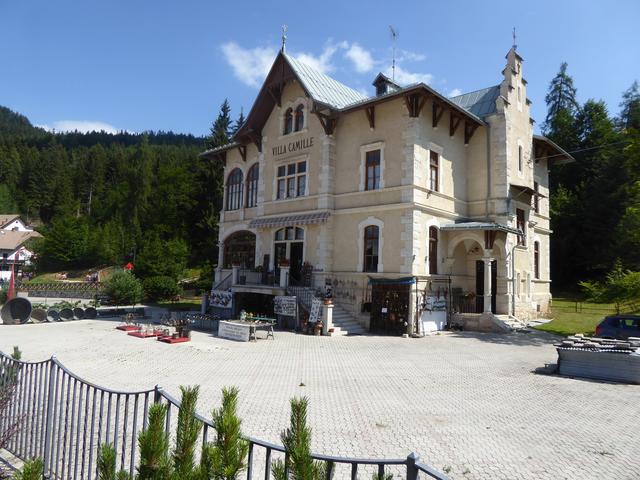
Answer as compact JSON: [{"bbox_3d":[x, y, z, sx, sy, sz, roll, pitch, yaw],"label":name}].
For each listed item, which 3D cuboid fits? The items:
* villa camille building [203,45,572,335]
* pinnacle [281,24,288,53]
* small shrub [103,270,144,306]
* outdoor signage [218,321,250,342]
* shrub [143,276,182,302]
[{"bbox_3d":[4.342,-3.007,33.453,18.786,17.170,17.574,-3,-7,42],"label":"villa camille building"},{"bbox_3d":[-2.206,-12.432,28.435,0.485,1.667,0.353,-3,-7,42],"label":"pinnacle"},{"bbox_3d":[-16.875,4.165,39.693,3.232,2.979,3.131,1,-5,0],"label":"small shrub"},{"bbox_3d":[-3.736,3.948,19.990,2.171,0.667,0.061,-3,-7,45],"label":"outdoor signage"},{"bbox_3d":[-14.799,4.651,43.430,3.737,2.474,3.232,1,-5,0],"label":"shrub"}]

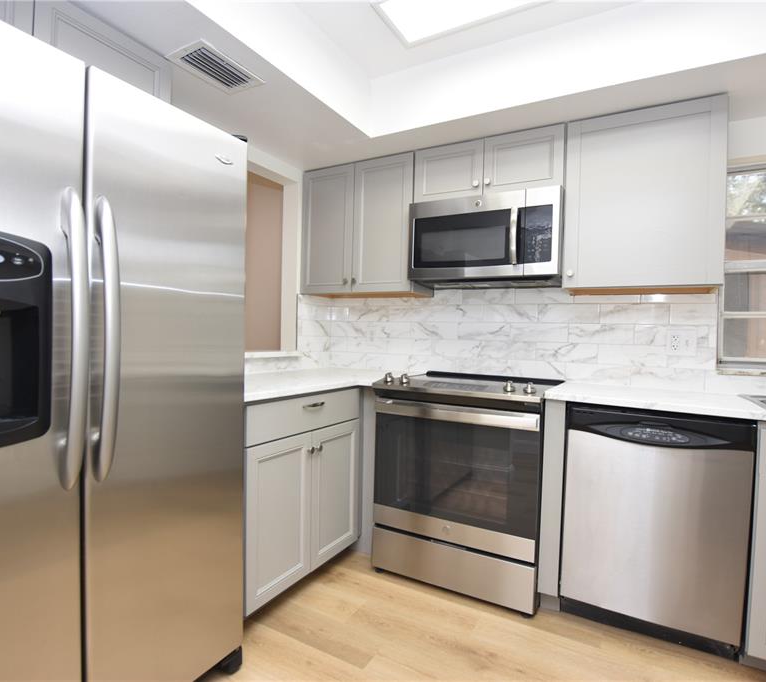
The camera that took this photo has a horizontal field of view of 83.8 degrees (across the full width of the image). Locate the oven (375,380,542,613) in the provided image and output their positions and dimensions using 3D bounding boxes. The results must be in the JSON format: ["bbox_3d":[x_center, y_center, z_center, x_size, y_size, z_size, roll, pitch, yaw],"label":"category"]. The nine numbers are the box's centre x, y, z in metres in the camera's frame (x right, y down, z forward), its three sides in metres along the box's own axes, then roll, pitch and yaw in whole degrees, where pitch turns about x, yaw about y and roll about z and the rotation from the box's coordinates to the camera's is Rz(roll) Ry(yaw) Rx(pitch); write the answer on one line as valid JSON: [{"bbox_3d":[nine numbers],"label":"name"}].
[{"bbox_3d":[0.448,0.671,2.163,0.754,0.927,0.693,2,1,29],"label":"oven"}]

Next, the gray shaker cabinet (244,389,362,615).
[{"bbox_3d":[-0.578,0.653,1.998,0.612,0.856,0.753,2,1,29],"label":"gray shaker cabinet"}]

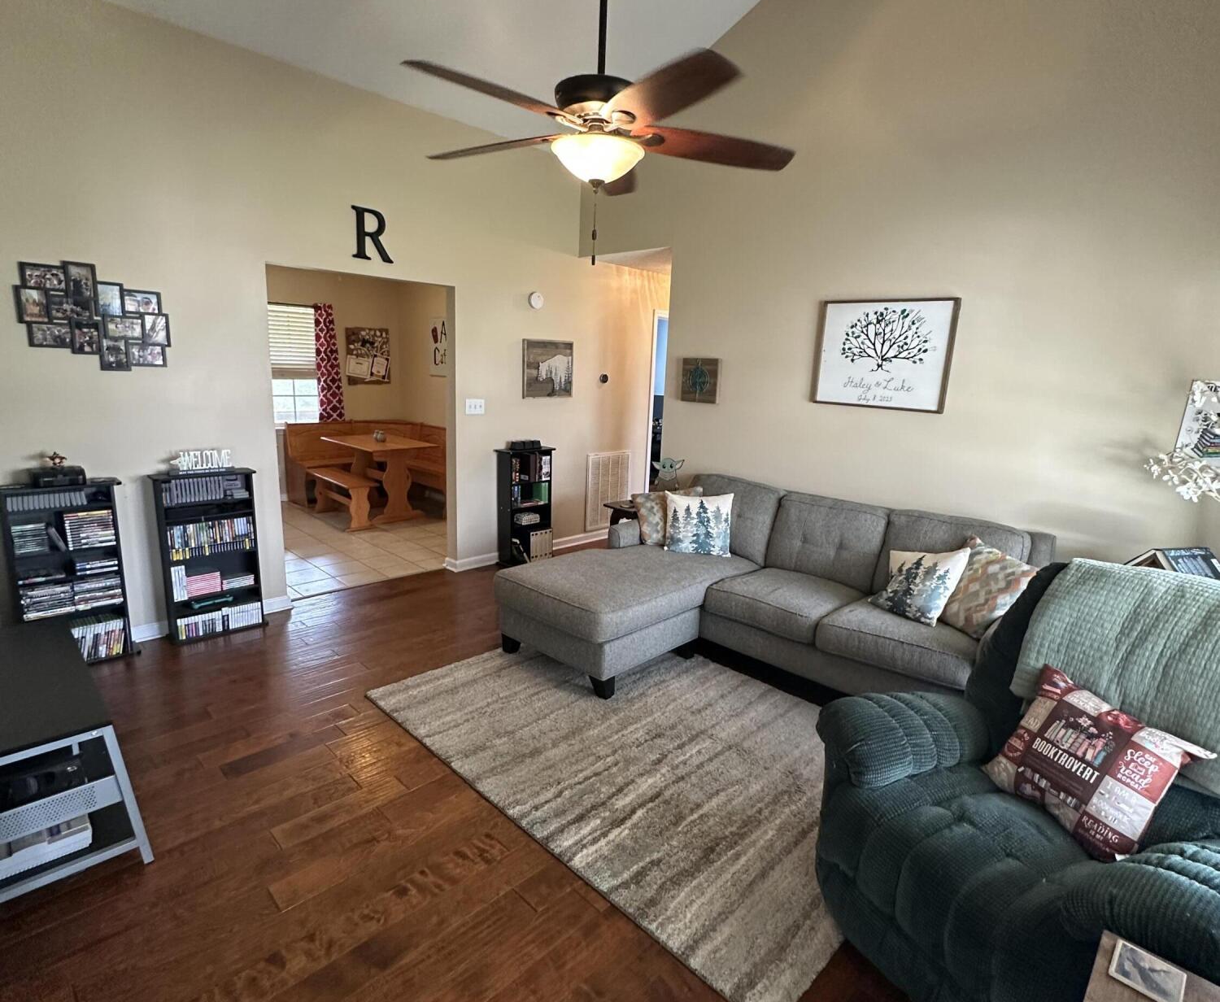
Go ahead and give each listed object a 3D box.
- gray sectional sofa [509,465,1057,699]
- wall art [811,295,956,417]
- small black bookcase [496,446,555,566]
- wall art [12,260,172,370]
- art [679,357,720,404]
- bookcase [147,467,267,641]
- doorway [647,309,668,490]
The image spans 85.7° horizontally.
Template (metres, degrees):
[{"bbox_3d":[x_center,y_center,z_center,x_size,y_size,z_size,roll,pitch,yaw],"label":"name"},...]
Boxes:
[{"bbox_3d":[0.752,0.479,3.494,2.343,0.918,1.691,14,16,43],"label":"gray sectional sofa"},{"bbox_3d":[1.546,-0.833,3.762,0.780,0.602,0.025,14,16,43],"label":"wall art"},{"bbox_3d":[-0.674,0.041,5.301,0.178,0.921,0.483,14,16,43],"label":"small black bookcase"},{"bbox_3d":[-2.524,-0.900,3.244,0.023,0.506,0.603,14,16,43],"label":"wall art"},{"bbox_3d":[0.641,-0.847,4.658,0.314,0.301,0.028,14,16,43],"label":"art"},{"bbox_3d":[-2.250,0.306,3.716,0.178,0.921,0.506,14,16,43],"label":"bookcase"},{"bbox_3d":[0.641,-0.803,6.686,0.131,2.112,0.865,14,16,43],"label":"doorway"}]

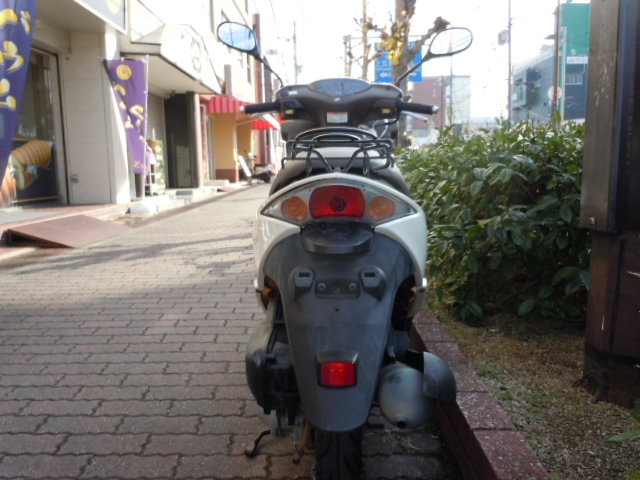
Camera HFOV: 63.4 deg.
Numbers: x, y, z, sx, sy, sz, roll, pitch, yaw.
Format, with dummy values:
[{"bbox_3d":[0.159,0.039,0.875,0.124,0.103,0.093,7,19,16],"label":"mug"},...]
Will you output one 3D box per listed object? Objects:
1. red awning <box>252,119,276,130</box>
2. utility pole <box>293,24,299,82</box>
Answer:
[{"bbox_3d":[-2.734,-5.689,25.500,1.200,0.620,1.600,-1,8,1],"label":"red awning"},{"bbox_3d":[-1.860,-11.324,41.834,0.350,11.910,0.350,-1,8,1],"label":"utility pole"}]

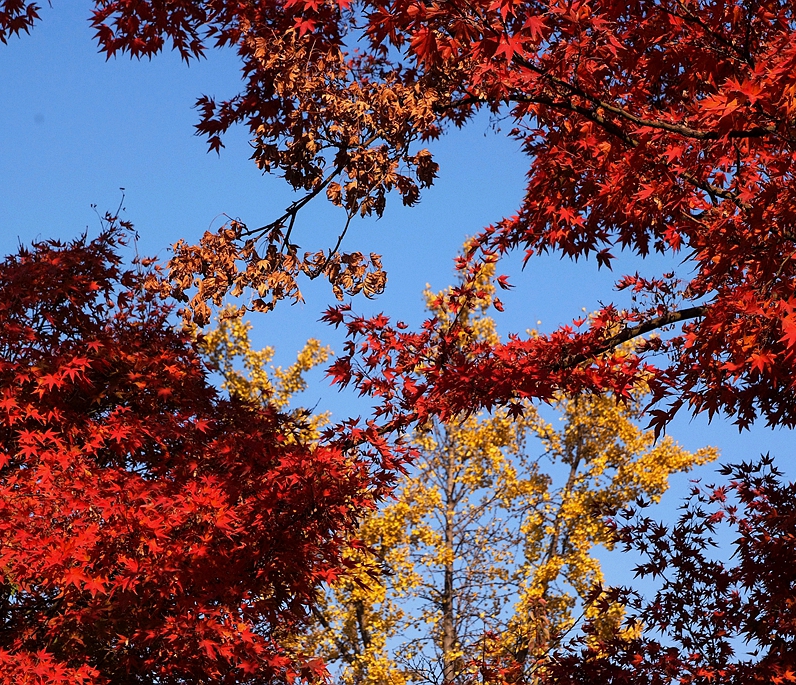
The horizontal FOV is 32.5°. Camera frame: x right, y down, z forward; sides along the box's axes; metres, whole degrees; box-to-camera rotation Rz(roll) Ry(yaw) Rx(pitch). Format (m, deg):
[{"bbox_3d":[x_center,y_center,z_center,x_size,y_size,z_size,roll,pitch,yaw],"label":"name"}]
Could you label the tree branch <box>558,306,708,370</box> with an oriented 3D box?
[{"bbox_3d":[0.808,-0.017,4.700,0.550,0.065,0.075,-22,0,0],"label":"tree branch"}]

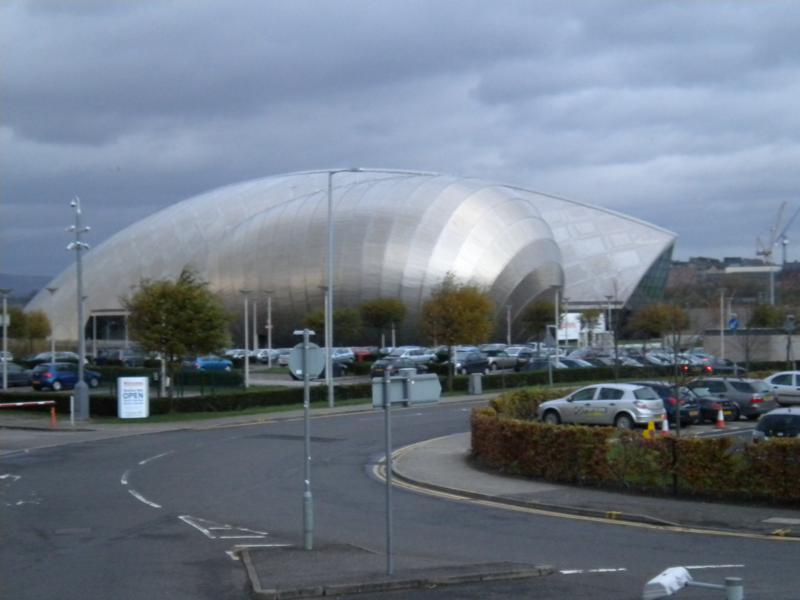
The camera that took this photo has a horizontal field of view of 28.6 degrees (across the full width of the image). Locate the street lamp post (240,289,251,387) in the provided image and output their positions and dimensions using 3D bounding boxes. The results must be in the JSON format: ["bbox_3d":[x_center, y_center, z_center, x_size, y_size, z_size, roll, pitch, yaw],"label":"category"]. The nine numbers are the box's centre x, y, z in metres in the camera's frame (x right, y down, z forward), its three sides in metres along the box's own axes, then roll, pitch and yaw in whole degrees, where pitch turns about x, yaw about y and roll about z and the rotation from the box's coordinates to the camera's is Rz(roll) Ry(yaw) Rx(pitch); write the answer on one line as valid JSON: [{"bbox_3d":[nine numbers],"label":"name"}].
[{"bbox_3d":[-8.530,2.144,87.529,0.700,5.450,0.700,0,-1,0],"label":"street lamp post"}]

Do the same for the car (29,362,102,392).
[{"bbox_3d":[-18.117,4.216,85.508,3.900,1.430,1.680,0,-1,-43],"label":"car"}]

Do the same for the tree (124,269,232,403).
[{"bbox_3d":[-9.600,1.663,67.532,4.400,6.000,4.300,0,-1,0],"label":"tree"}]

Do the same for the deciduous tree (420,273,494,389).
[{"bbox_3d":[2.927,1.604,80.000,3.800,6.000,3.800,-1,0,0],"label":"deciduous tree"}]

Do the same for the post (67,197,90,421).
[{"bbox_3d":[-12.256,0.355,60.046,0.900,8.500,0.750,0,-1,0],"label":"post"}]

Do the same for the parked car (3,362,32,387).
[{"bbox_3d":[-22.104,4.224,88.500,4.300,1.450,1.750,0,-1,-37],"label":"parked car"}]

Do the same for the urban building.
[{"bbox_3d":[-6.944,-6.658,225.140,96.000,26.000,48.000,0,-1,0],"label":"urban building"}]

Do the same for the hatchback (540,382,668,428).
[{"bbox_3d":[6.941,3.643,54.008,4.250,1.460,1.760,-1,-1,33],"label":"hatchback"}]

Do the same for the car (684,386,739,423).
[{"bbox_3d":[9.960,3.594,56.200,4.000,1.280,1.700,-1,-1,40],"label":"car"}]

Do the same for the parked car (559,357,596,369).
[{"bbox_3d":[11.188,4.255,98.508,4.200,1.450,1.750,-1,-1,44],"label":"parked car"}]

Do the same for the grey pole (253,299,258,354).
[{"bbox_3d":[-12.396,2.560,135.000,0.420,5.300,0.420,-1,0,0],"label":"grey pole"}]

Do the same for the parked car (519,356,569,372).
[{"bbox_3d":[8.332,3.903,87.000,4.200,1.450,1.750,-1,-1,40],"label":"parked car"}]

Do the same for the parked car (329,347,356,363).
[{"bbox_3d":[-5.449,4.630,137.008,1.750,1.480,4.200,-1,-1,38],"label":"parked car"}]

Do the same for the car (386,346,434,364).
[{"bbox_3d":[0.856,4.229,117.000,4.150,1.470,1.740,0,-1,-40],"label":"car"}]

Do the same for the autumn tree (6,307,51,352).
[{"bbox_3d":[-40.661,3.362,172.029,4.800,5.400,4.600,0,-1,0],"label":"autumn tree"}]

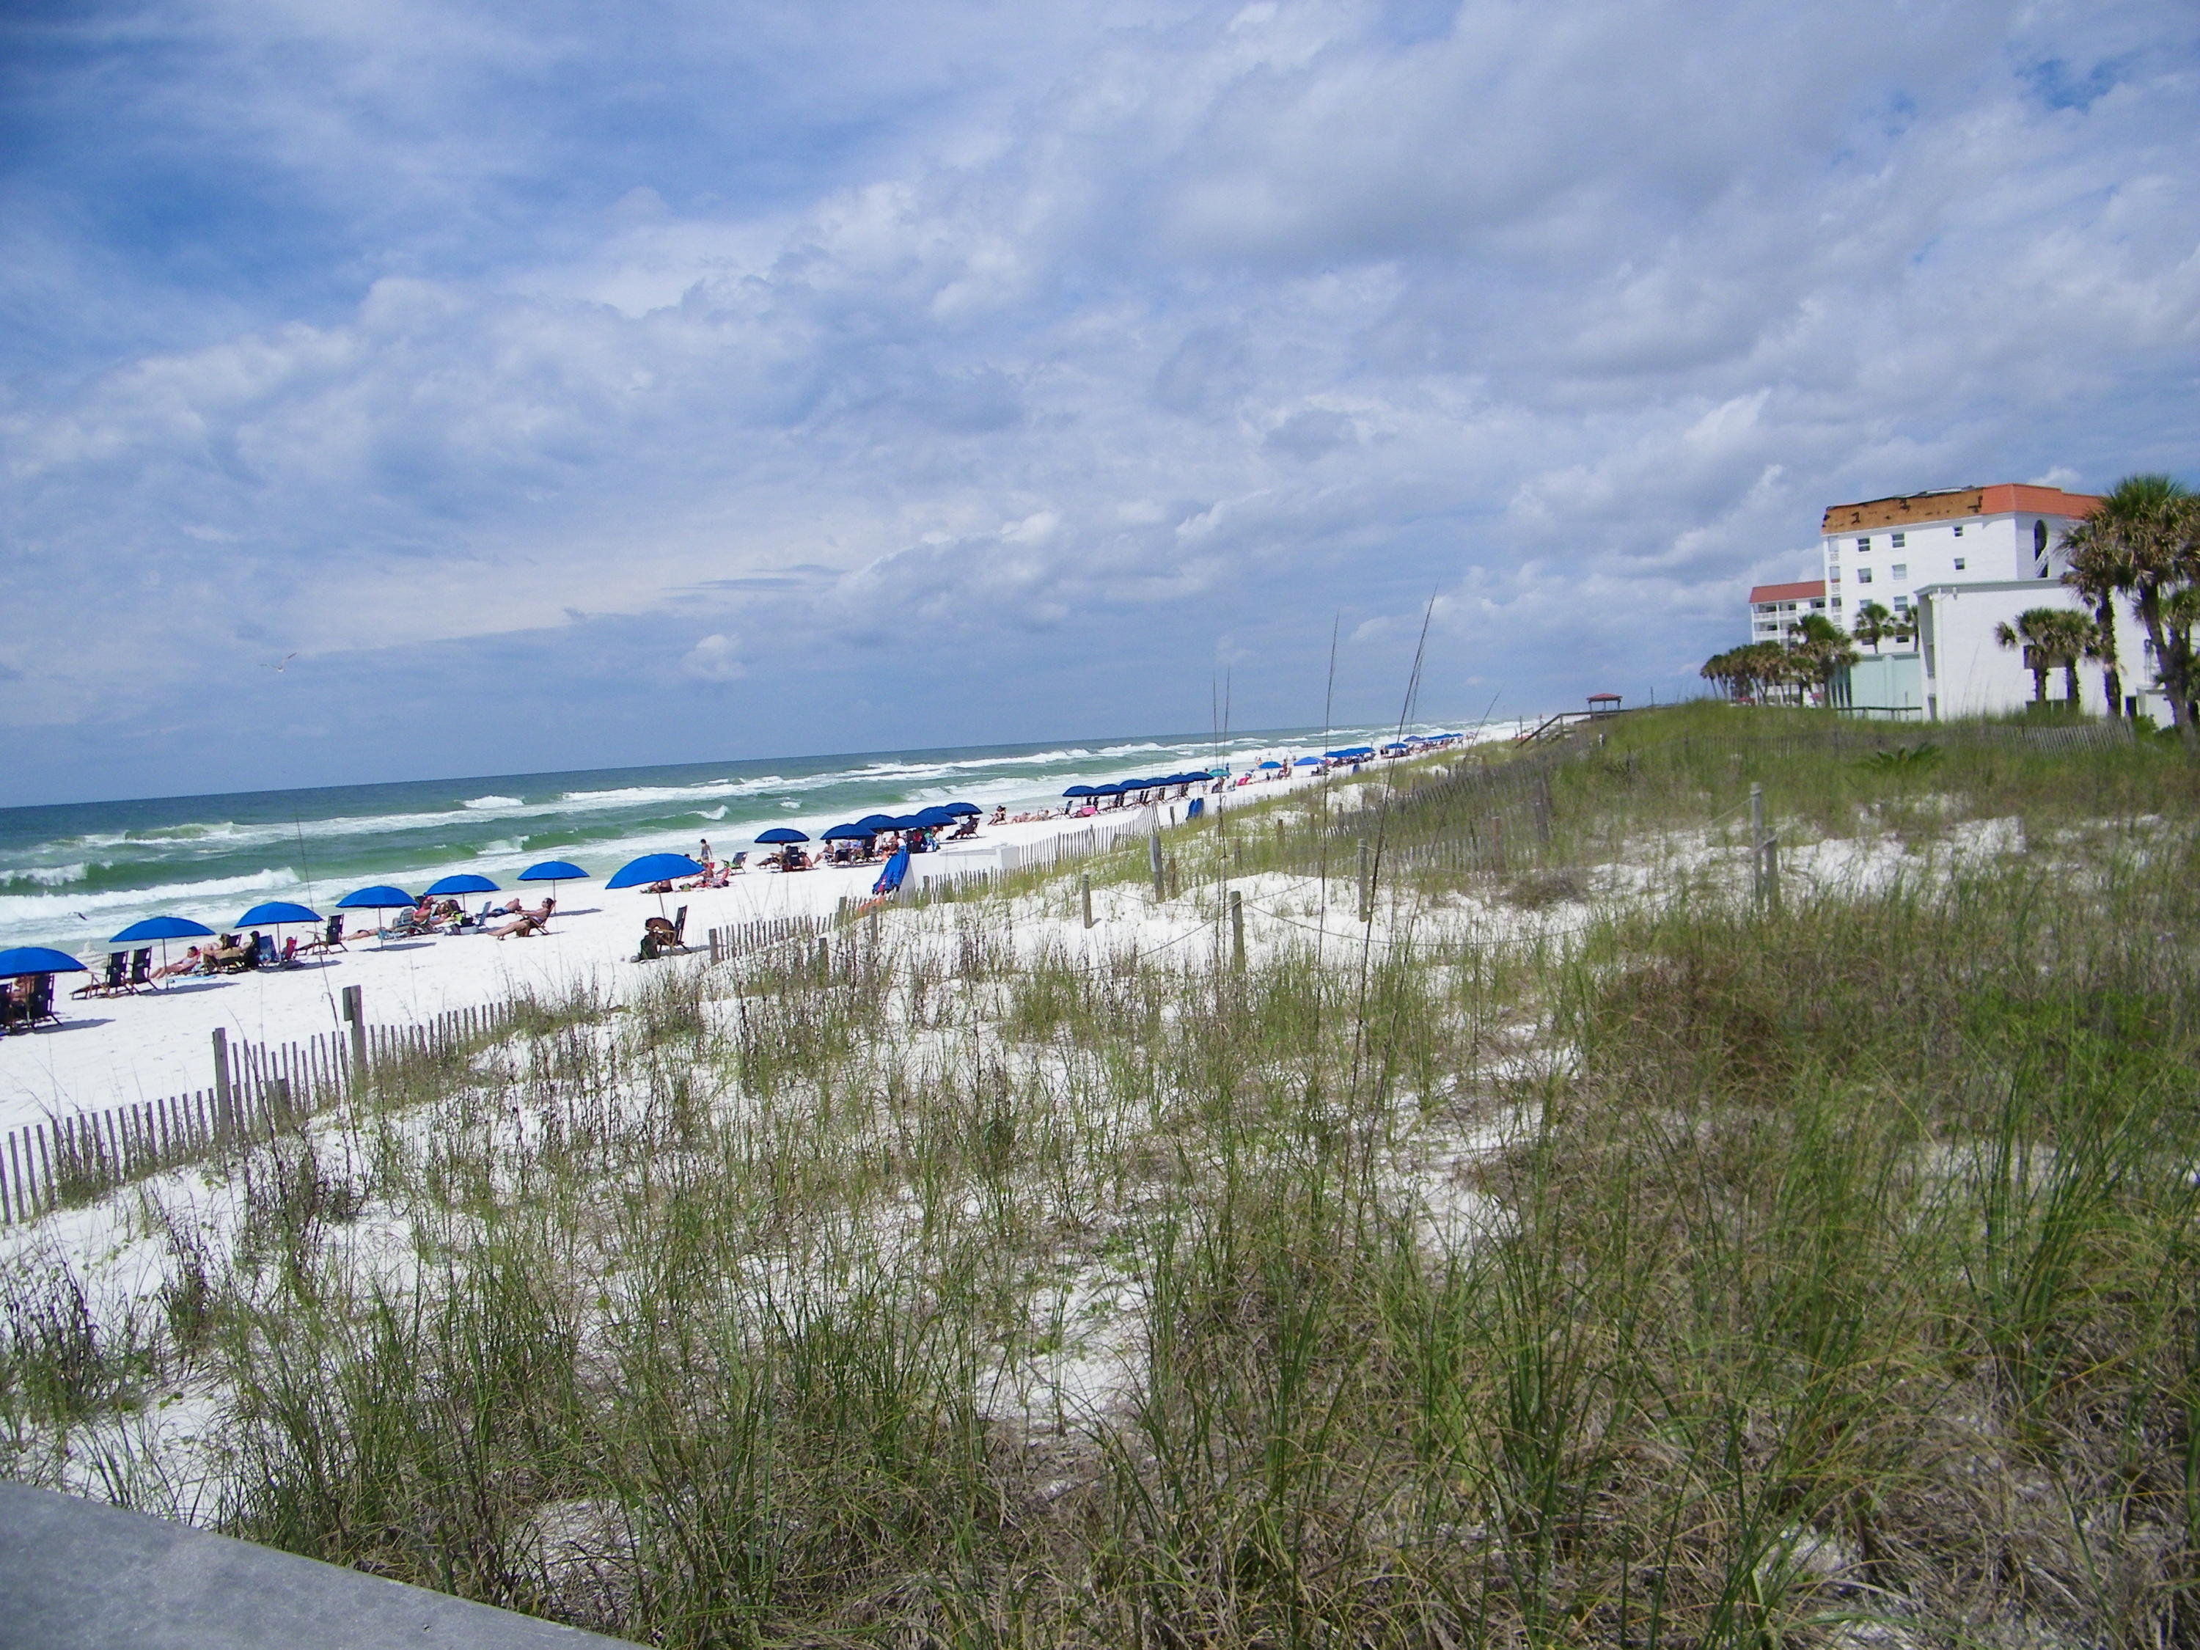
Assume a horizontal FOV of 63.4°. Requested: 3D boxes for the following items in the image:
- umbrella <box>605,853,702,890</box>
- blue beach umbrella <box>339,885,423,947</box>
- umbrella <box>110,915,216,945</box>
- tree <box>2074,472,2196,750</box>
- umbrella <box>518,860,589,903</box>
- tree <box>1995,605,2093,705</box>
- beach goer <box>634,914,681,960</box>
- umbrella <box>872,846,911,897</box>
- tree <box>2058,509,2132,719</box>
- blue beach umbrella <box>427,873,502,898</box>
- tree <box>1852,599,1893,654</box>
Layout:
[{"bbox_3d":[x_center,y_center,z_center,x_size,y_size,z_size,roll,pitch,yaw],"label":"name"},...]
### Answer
[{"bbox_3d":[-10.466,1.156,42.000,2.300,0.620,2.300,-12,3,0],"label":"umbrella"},{"bbox_3d":[-20.608,2.646,51.043,2.250,1.800,2.250,-3,3,0],"label":"blue beach umbrella"},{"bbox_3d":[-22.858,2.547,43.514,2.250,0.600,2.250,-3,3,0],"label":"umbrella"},{"bbox_3d":[36.754,-7.558,63.000,4.200,9.500,4.200,-3,3,0],"label":"tree"},{"bbox_3d":[-18.282,2.058,59.540,2.250,1.650,2.250,-3,3,0],"label":"umbrella"},{"bbox_3d":[46.801,-7.948,88.000,4.500,5.600,4.500,-3,3,0],"label":"tree"},{"bbox_3d":[-9.308,2.380,37.500,0.850,0.920,0.550,-3,3,9],"label":"beach goer"},{"bbox_3d":[-6.337,1.382,54.000,0.800,1.750,0.800,19,3,0],"label":"umbrella"},{"bbox_3d":[40.586,-8.299,72.000,3.500,8.900,3.500,-3,3,0],"label":"tree"},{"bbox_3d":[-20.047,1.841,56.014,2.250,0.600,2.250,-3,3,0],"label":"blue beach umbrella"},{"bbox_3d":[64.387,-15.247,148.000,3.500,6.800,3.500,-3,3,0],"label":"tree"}]

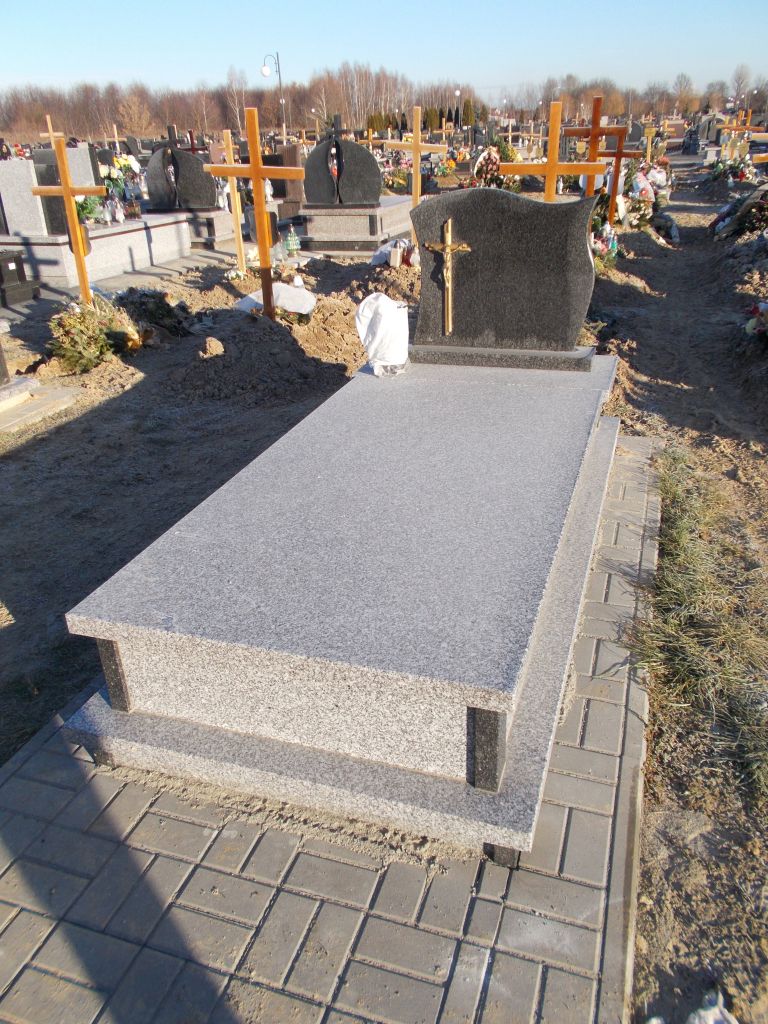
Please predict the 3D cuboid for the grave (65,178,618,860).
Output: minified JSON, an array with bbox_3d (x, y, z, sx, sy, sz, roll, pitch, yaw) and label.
[{"bbox_3d":[0.147,-0.396,2.696,1.218,1.188,2.659,6,28,18],"label":"grave"}]

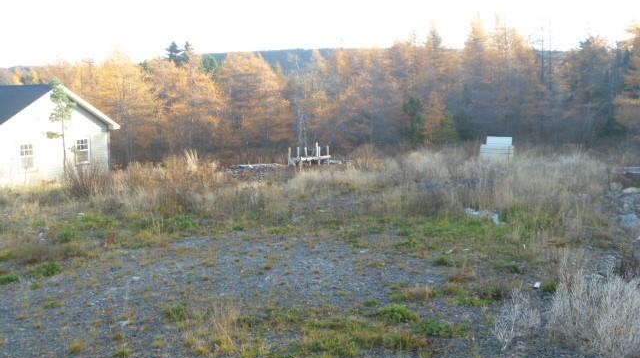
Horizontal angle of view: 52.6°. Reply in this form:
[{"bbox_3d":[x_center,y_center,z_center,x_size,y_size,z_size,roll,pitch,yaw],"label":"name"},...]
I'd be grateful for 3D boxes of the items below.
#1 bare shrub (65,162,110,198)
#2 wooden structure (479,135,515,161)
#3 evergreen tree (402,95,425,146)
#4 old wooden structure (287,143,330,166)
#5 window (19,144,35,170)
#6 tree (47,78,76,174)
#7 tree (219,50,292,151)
[{"bbox_3d":[-10.240,0.044,28.500,2.000,1.550,1.700,-2,7,-20],"label":"bare shrub"},{"bbox_3d":[12.069,-2.040,44.000,2.150,1.800,1.200,3,7,25],"label":"wooden structure"},{"bbox_3d":[8.236,-5.065,57.000,2.000,4.700,2.000,1,7,9],"label":"evergreen tree"},{"bbox_3d":[-0.714,-1.564,44.000,2.600,1.600,1.600,-3,7,-23],"label":"old wooden structure"},{"bbox_3d":[-14.968,-1.132,33.000,0.140,1.330,0.860,4,8,33],"label":"window"},{"bbox_3d":[-12.384,-2.419,31.000,1.450,4.900,1.400,-3,7,-22],"label":"tree"},{"bbox_3d":[-6.073,-7.279,60.000,6.700,9.200,6.200,-1,7,-6],"label":"tree"}]

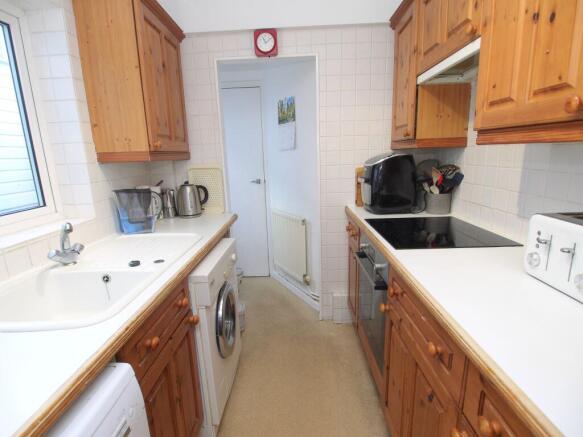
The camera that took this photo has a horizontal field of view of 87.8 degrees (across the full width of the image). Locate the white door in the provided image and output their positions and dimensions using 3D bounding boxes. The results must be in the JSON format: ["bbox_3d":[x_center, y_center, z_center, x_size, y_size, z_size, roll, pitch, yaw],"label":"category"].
[{"bbox_3d":[-0.641,-0.315,3.179,0.740,1.957,0.045,-2,12,1],"label":"white door"}]

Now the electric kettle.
[{"bbox_3d":[-0.696,-0.133,2.131,0.208,0.234,0.160,-4,12,-8],"label":"electric kettle"}]

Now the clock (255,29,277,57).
[{"bbox_3d":[-0.165,-1.157,2.003,0.140,0.157,0.045,-2,12,1],"label":"clock"}]

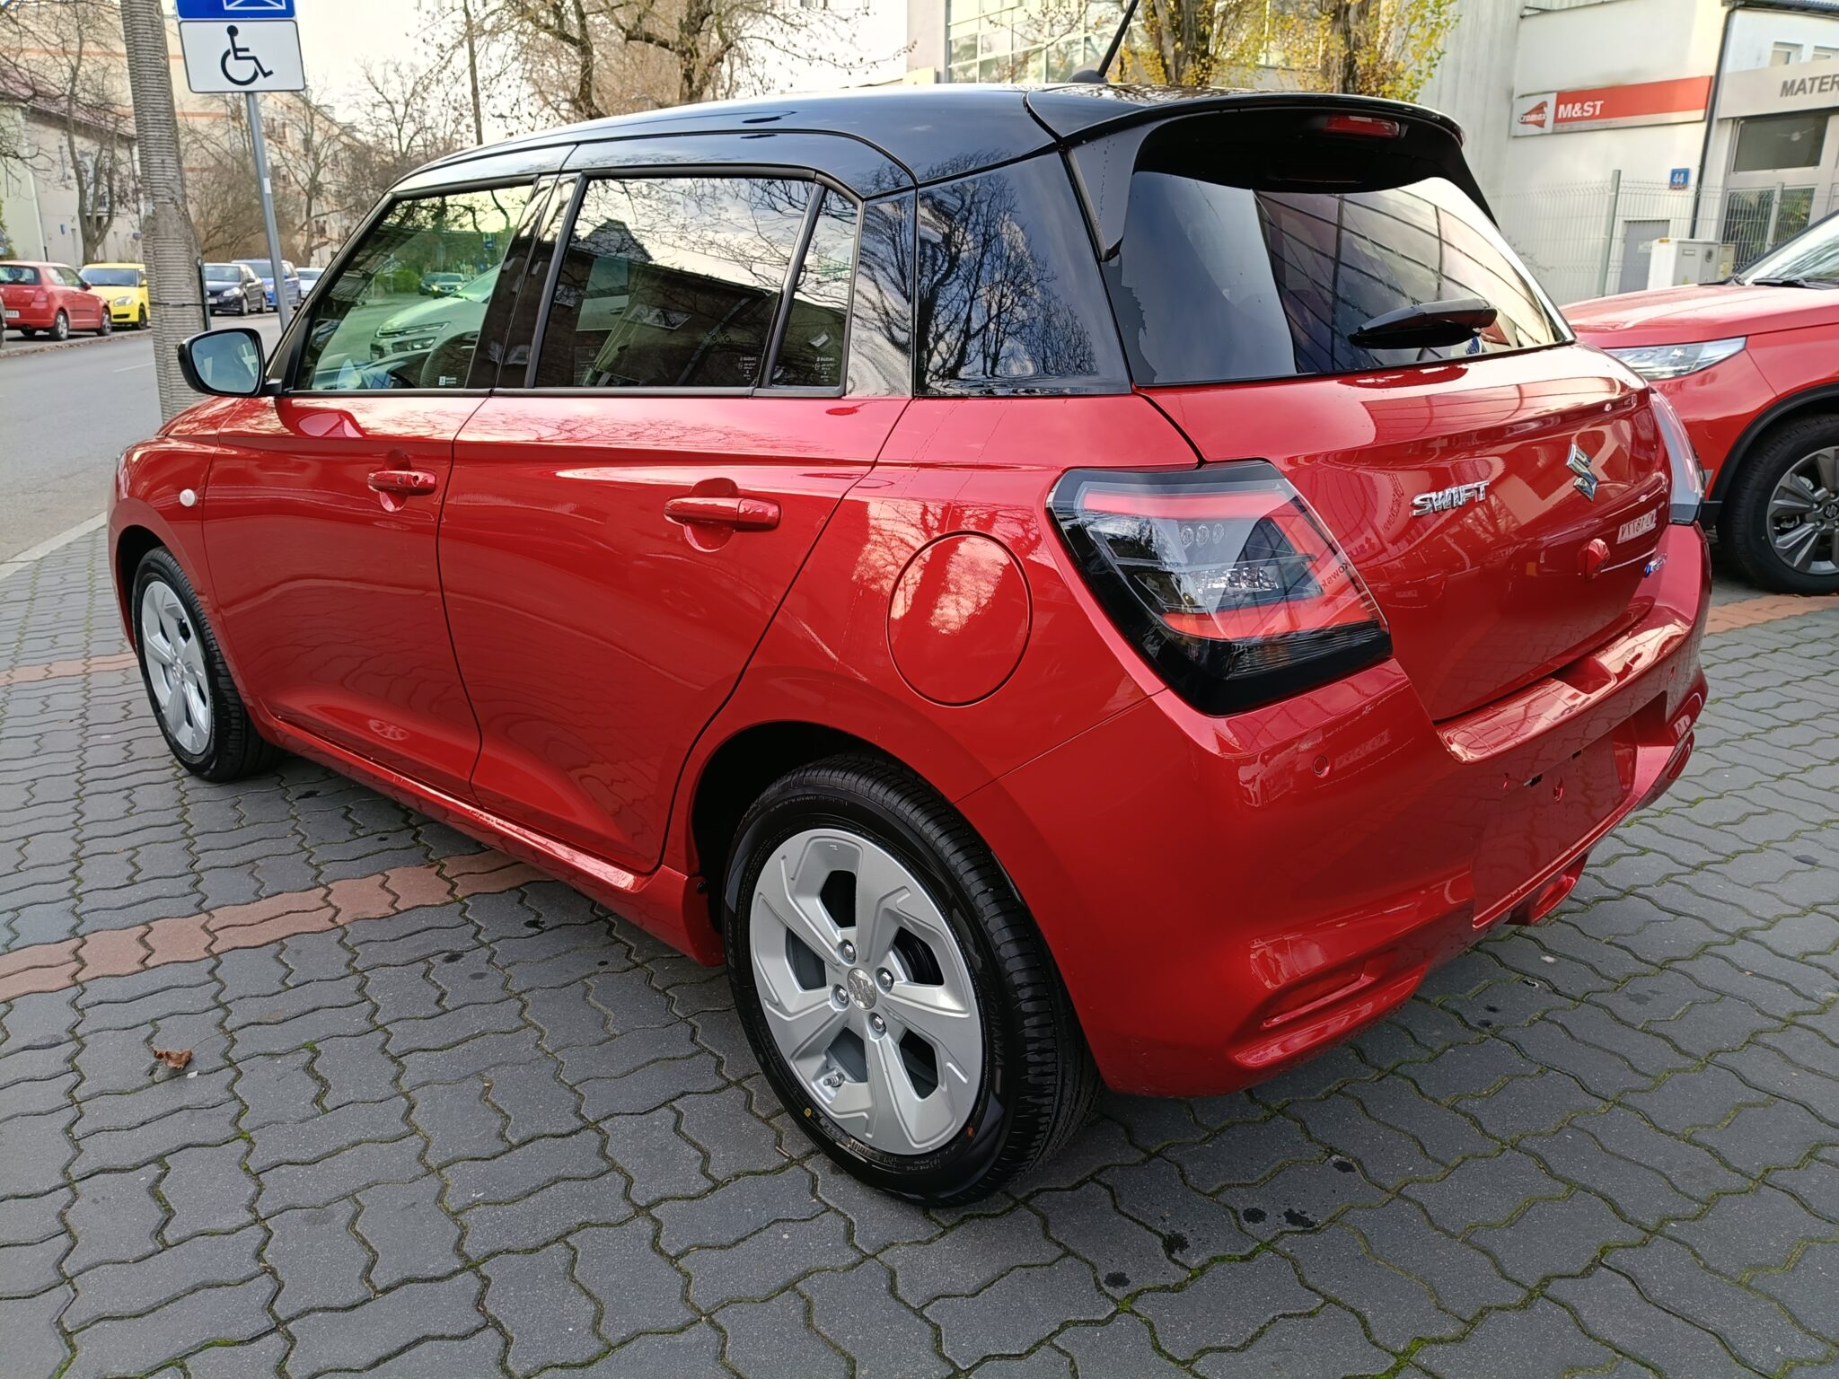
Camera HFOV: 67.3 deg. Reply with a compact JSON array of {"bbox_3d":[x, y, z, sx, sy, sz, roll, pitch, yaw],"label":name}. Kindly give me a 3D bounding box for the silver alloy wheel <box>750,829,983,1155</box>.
[{"bbox_3d":[-0.030,0.380,1.858,0.440,0.440,0.160,14,22,42],"label":"silver alloy wheel"}]

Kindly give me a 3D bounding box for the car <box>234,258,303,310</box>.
[{"bbox_3d":[-21.718,-13.267,45.404,1.770,1.620,4.250,-5,18,-13],"label":"car"}]

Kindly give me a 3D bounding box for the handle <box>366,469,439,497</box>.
[{"bbox_3d":[-0.872,-0.346,2.332,0.225,0.045,0.050,14,22,42],"label":"handle"}]

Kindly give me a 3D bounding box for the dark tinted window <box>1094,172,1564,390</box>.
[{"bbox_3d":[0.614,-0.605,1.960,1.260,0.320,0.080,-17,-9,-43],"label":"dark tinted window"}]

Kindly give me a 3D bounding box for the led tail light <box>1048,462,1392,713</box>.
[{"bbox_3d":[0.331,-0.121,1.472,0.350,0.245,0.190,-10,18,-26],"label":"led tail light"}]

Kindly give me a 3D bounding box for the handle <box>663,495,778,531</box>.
[{"bbox_3d":[-0.261,-0.231,1.807,0.245,0.040,0.050,9,19,43],"label":"handle"}]

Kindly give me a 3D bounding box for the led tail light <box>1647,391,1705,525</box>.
[{"bbox_3d":[1.242,-0.410,2.405,0.255,0.250,0.310,10,20,34],"label":"led tail light"}]

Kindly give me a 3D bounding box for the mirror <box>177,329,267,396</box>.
[{"bbox_3d":[-1.320,-0.625,2.645,0.120,0.130,0.195,12,20,37],"label":"mirror"}]

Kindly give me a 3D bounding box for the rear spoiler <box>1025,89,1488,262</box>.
[{"bbox_3d":[0.525,-0.737,2.009,0.270,0.240,1.130,14,22,42],"label":"rear spoiler"}]

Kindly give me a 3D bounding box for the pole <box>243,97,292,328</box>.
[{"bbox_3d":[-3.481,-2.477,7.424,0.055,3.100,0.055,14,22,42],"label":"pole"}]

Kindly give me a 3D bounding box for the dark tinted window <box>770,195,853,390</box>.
[{"bbox_3d":[-0.111,-0.509,1.764,0.129,0.261,0.030,14,-1,42],"label":"dark tinted window"}]

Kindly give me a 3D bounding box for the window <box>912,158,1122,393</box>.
[{"bbox_3d":[0.118,-0.486,1.619,0.309,0.303,0.060,6,-10,23],"label":"window"}]

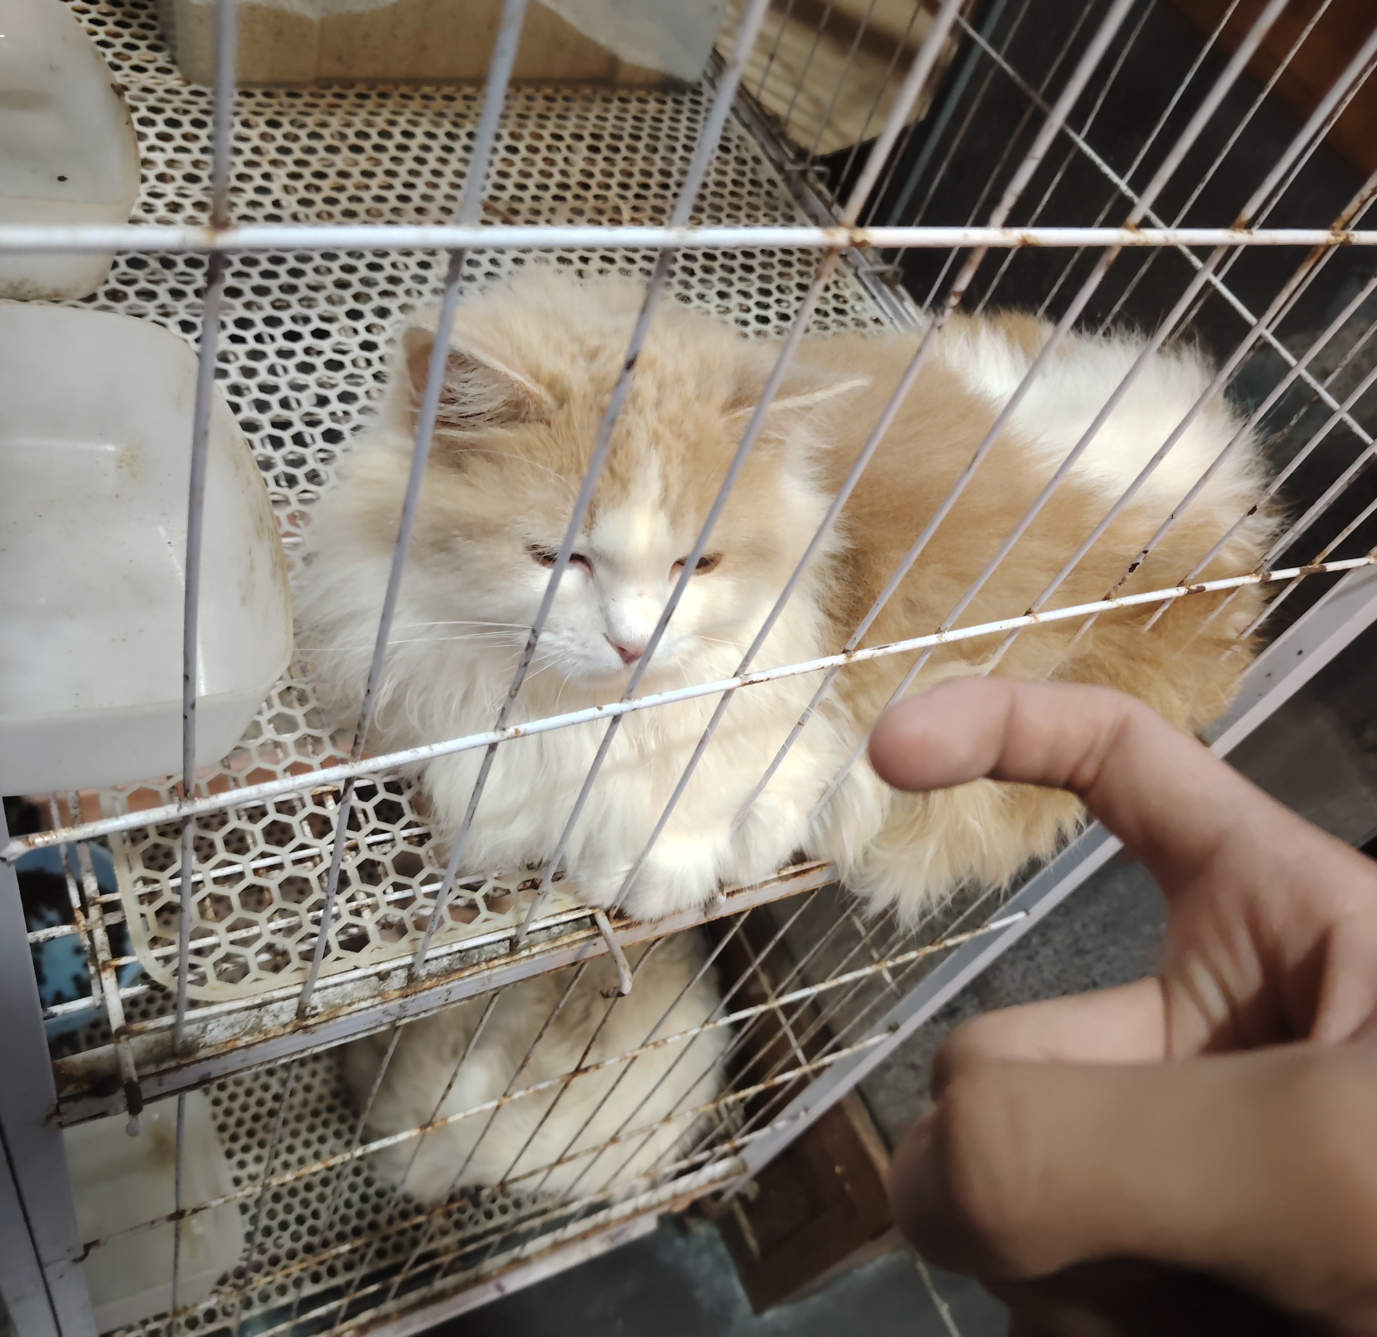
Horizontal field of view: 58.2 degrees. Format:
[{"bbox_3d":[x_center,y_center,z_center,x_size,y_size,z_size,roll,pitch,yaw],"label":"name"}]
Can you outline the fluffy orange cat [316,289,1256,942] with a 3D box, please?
[{"bbox_3d":[0.050,-0.038,0.468,0.409,0.202,0.212,-9,56,-29],"label":"fluffy orange cat"}]

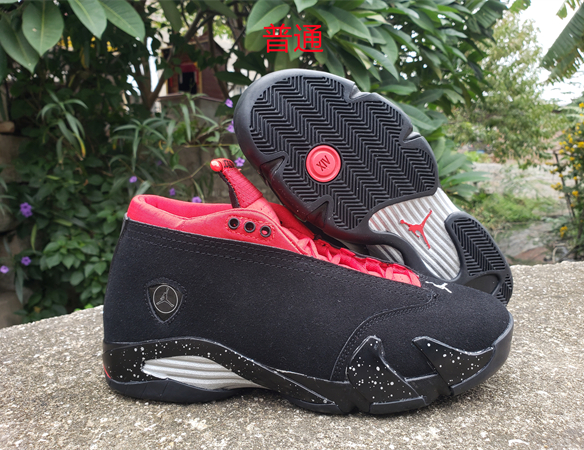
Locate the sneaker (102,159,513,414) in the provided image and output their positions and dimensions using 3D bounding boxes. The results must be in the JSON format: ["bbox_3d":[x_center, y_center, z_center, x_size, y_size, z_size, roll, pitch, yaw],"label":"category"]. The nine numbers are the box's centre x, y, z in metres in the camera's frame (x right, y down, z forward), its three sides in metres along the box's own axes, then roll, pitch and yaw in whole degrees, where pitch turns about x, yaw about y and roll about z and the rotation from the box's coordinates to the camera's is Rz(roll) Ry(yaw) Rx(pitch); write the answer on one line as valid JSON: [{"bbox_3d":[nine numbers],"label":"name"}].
[{"bbox_3d":[0.016,0.032,0.308,0.283,0.152,0.106,0,9,-2],"label":"sneaker"}]

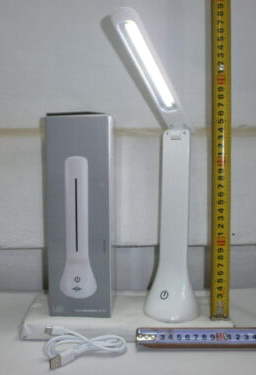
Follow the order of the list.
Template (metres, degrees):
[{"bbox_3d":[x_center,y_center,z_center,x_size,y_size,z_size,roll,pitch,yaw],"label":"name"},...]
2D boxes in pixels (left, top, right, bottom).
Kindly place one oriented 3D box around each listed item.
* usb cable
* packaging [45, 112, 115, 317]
[{"bbox_3d":[-0.050,0.185,0.456,0.097,0.021,0.061,0,5,0],"label":"usb cable"},{"bbox_3d":[-0.061,0.036,0.524,0.080,0.256,0.067,0,5,3],"label":"packaging"}]

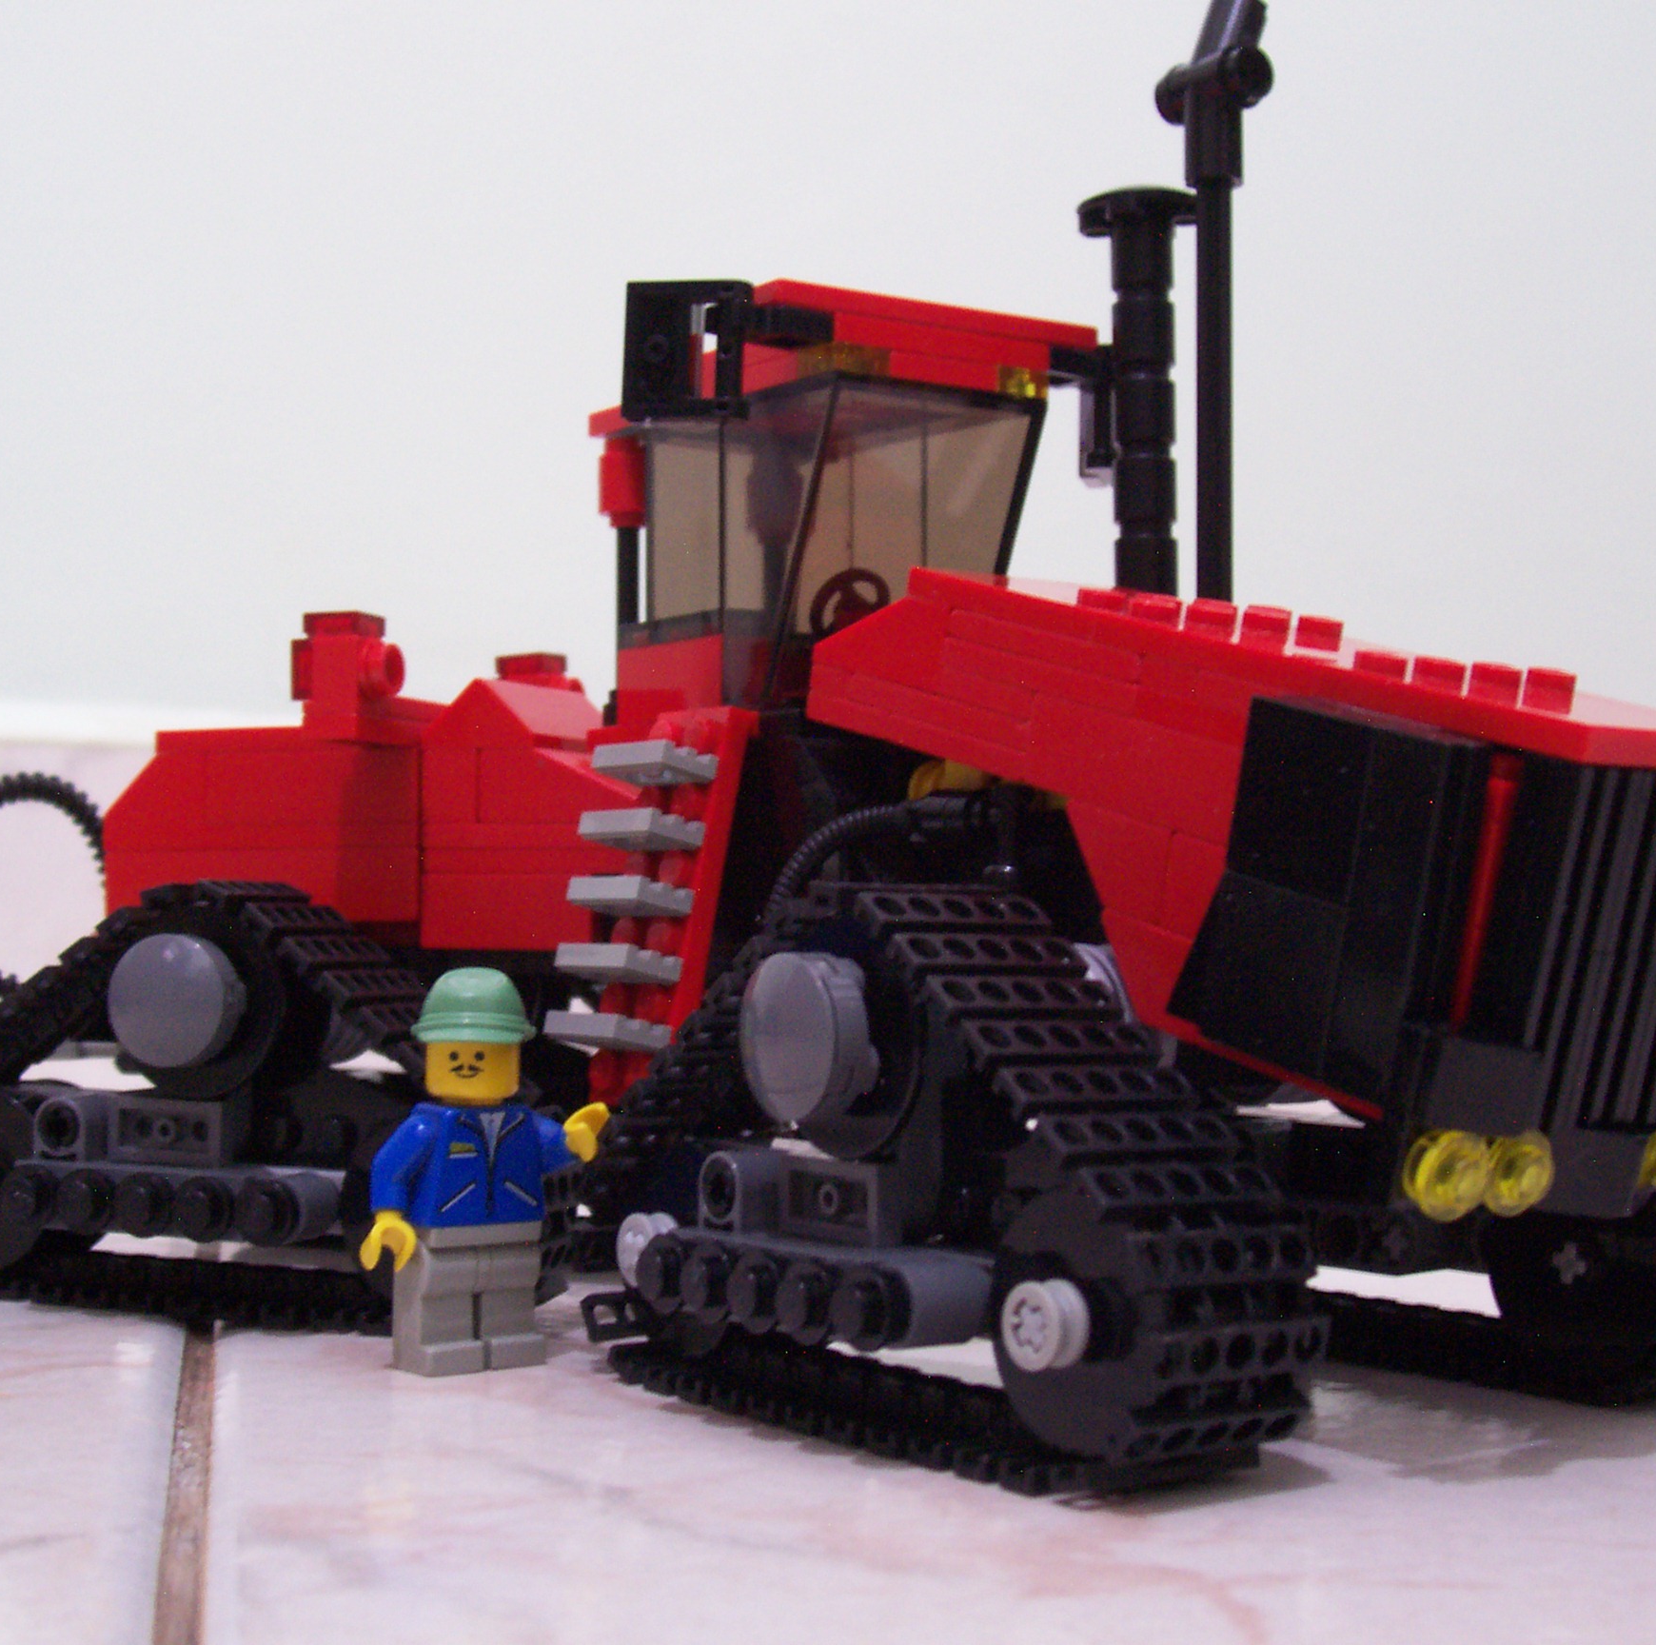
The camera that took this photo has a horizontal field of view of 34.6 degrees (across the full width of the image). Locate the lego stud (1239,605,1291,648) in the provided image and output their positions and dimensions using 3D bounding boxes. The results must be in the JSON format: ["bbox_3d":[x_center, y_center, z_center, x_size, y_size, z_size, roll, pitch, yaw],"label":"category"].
[{"bbox_3d":[0.047,-0.022,0.284,0.005,0.002,0.005,3,11,-36],"label":"lego stud"}]

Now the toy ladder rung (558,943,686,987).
[{"bbox_3d":[-0.024,0.017,0.311,0.008,0.003,0.016,16,-11,-35],"label":"toy ladder rung"}]

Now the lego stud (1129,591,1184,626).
[{"bbox_3d":[0.034,-0.022,0.275,0.005,0.002,0.005,9,9,-1],"label":"lego stud"}]

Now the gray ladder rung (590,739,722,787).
[{"bbox_3d":[-0.020,-0.007,0.315,0.008,0.003,0.016,16,-11,-35],"label":"gray ladder rung"}]

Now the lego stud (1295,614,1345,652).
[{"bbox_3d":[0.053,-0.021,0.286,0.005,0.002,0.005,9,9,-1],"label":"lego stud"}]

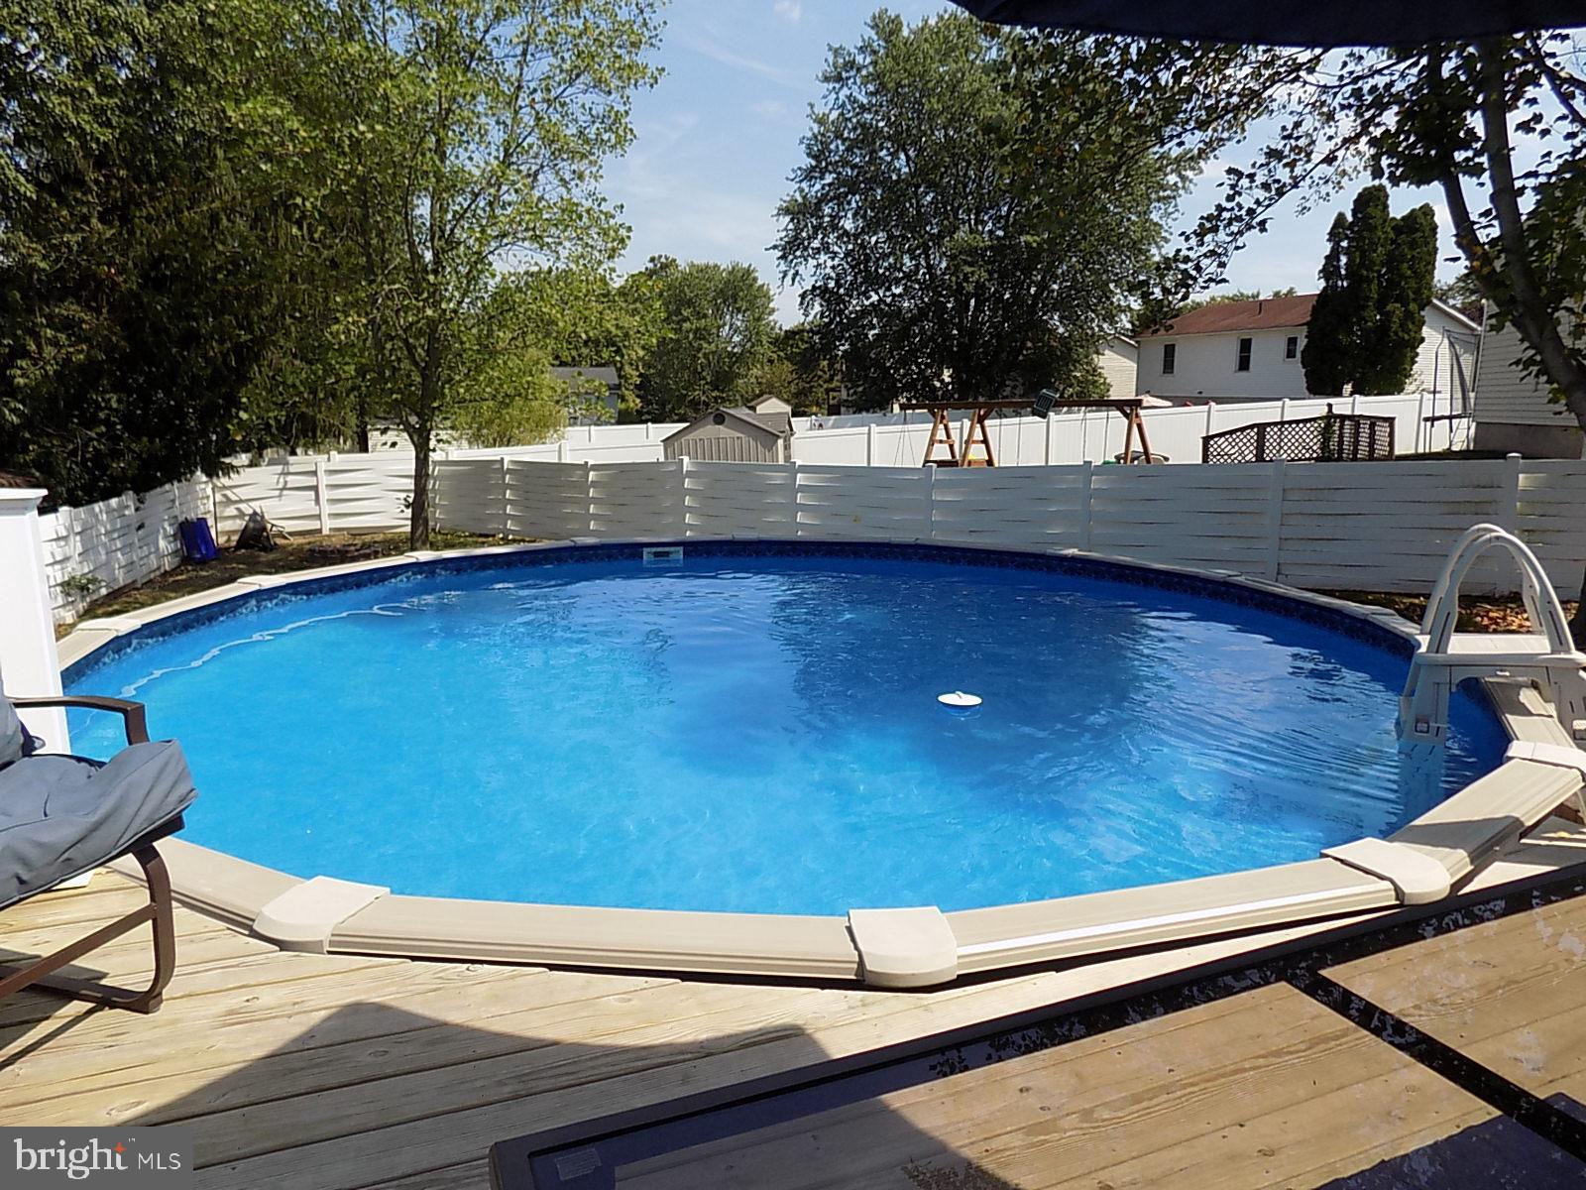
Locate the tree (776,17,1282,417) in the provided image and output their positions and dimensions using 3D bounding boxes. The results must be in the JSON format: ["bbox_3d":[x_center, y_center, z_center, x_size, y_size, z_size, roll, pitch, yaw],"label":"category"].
[{"bbox_3d":[6.960,-10.655,32.587,14.000,13.500,13.500,2,11,11],"label":"tree"}]

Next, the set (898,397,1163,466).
[{"bbox_3d":[4.164,-2.468,19.780,5.200,2.300,1.800,10,14,42],"label":"set"}]

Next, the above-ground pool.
[{"bbox_3d":[-0.100,0.760,6.221,7.500,1.280,7.500,0,11,0],"label":"above-ground pool"}]

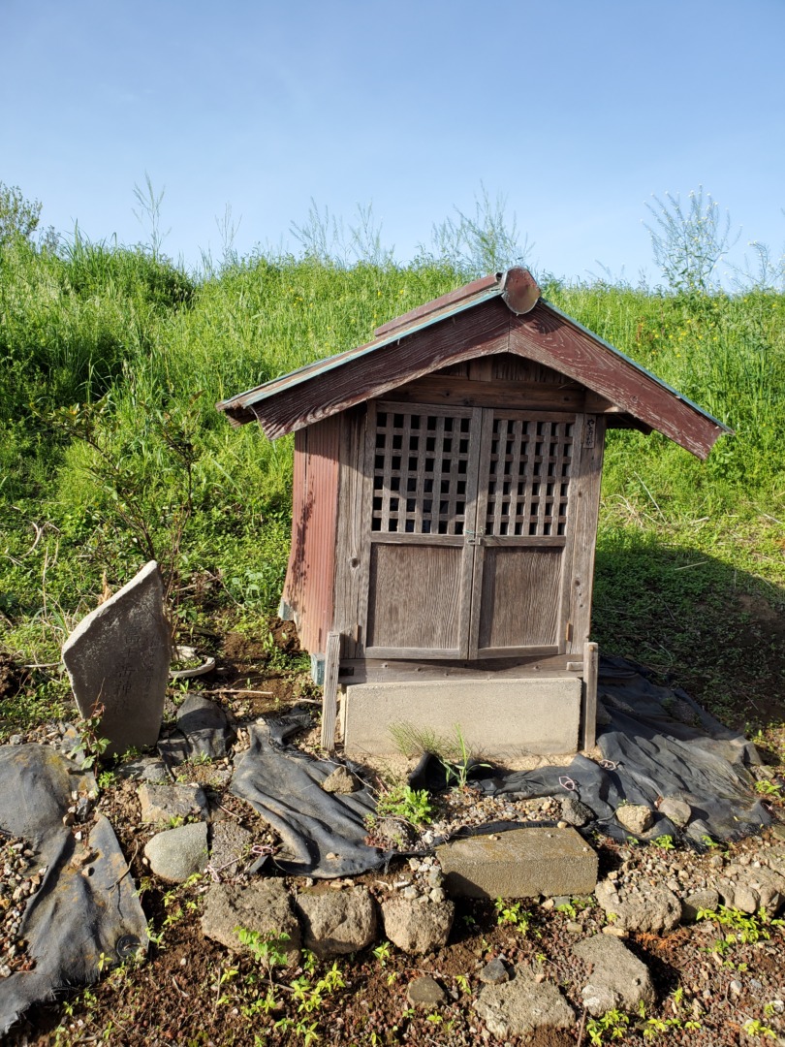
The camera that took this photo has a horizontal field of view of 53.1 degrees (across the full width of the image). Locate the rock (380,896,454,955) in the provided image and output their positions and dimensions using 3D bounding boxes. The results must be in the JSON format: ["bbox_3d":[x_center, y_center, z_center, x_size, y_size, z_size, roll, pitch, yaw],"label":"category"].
[{"bbox_3d":[0.071,1.145,2.241,0.208,0.117,0.156,3,7,3],"label":"rock"}]

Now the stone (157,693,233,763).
[{"bbox_3d":[-0.748,0.783,3.003,0.285,0.231,0.243,1,7,-14],"label":"stone"}]

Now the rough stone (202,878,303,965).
[{"bbox_3d":[-0.387,1.096,2.170,0.266,0.163,0.226,1,7,-9],"label":"rough stone"}]

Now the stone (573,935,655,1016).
[{"bbox_3d":[0.537,1.093,1.909,0.191,0.113,0.180,5,7,18],"label":"stone"}]

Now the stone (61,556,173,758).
[{"bbox_3d":[-0.981,0.461,2.767,0.372,0.702,0.125,6,4,-31],"label":"stone"}]

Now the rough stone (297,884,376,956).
[{"bbox_3d":[-0.143,1.008,1.997,0.204,0.136,0.152,2,7,-3],"label":"rough stone"}]

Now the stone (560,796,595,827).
[{"bbox_3d":[0.585,0.905,2.478,0.106,0.076,0.091,5,7,15],"label":"stone"}]

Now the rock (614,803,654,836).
[{"bbox_3d":[0.828,1.013,2.692,0.126,0.080,0.113,5,7,19],"label":"rock"}]

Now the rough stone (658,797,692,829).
[{"bbox_3d":[0.897,0.918,2.498,0.103,0.076,0.090,5,7,21],"label":"rough stone"}]

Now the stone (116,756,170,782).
[{"bbox_3d":[-0.901,0.886,2.840,0.180,0.051,0.135,0,7,-18],"label":"stone"}]

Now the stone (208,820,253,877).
[{"bbox_3d":[-0.455,0.910,2.208,0.121,0.088,0.210,2,7,-11],"label":"stone"}]

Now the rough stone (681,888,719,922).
[{"bbox_3d":[0.936,1.160,2.393,0.109,0.065,0.087,5,7,23],"label":"rough stone"}]

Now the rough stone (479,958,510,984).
[{"bbox_3d":[0.254,1.109,1.951,0.076,0.041,0.052,4,7,10],"label":"rough stone"}]

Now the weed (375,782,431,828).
[{"bbox_3d":[0.034,0.863,2.413,0.177,0.103,0.131,3,7,2],"label":"weed"}]

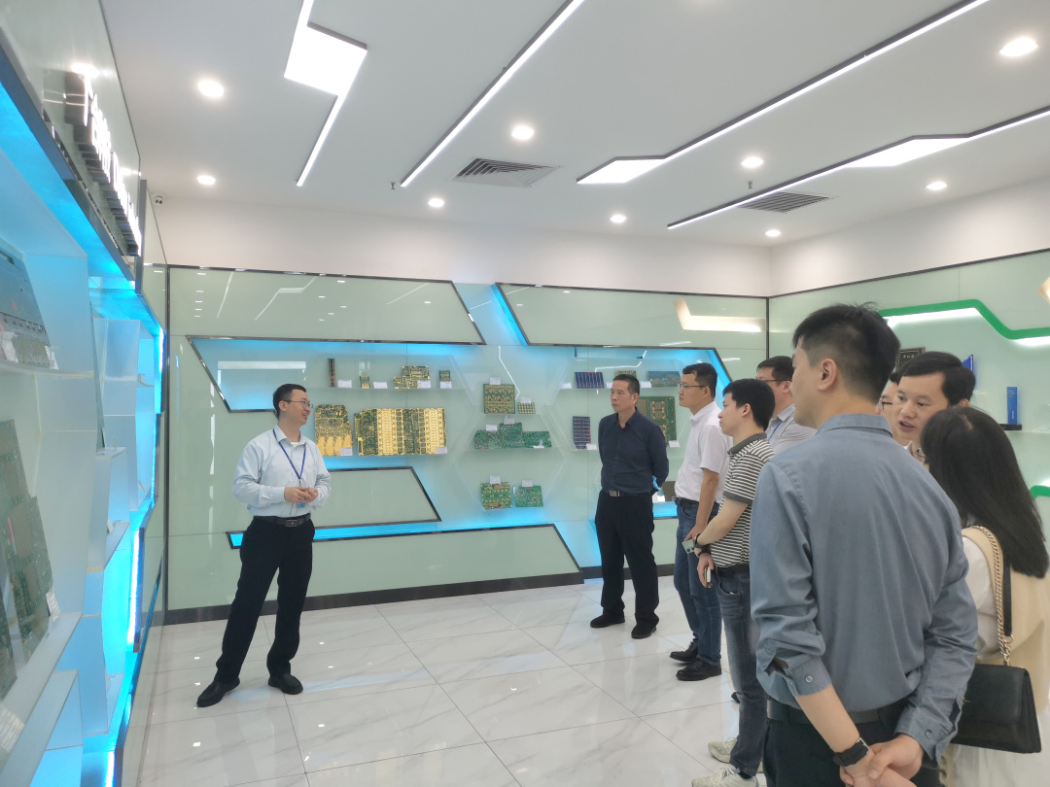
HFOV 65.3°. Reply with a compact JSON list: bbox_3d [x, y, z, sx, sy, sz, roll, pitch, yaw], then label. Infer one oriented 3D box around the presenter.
[{"bbox_3d":[-1.362,0.774,4.410,0.660,1.665,0.480,0,0,-42],"label":"presenter"}]

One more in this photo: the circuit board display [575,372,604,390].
[{"bbox_3d":[0.559,-0.109,6.945,0.260,0.140,0.050,0,0,-22],"label":"circuit board display"}]

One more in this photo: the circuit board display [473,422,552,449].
[{"bbox_3d":[-0.091,0.345,6.687,0.670,0.206,0.055,0,0,-22],"label":"circuit board display"}]

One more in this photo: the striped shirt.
[{"bbox_3d":[0.932,0.437,3.420,0.290,0.555,0.460,0,0,21],"label":"striped shirt"}]

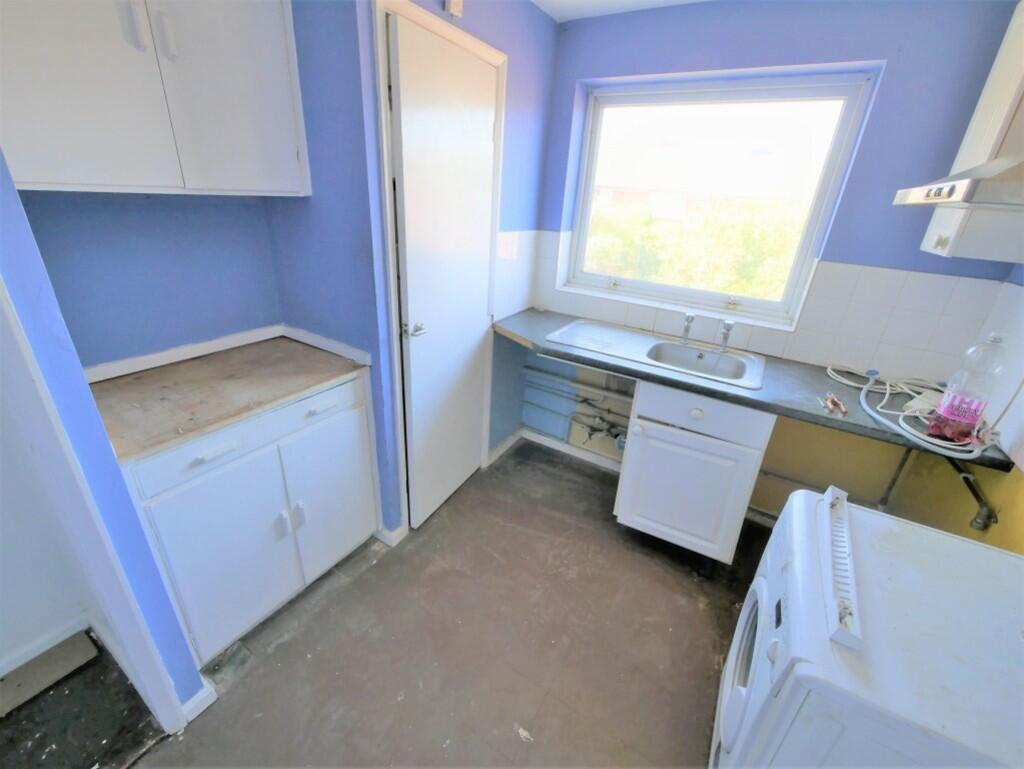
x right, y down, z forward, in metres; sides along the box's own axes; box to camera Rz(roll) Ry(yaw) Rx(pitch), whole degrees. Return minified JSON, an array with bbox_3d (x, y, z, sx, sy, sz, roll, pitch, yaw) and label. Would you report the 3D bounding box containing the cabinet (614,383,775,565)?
[{"bbox_3d":[0.866,0.288,1.953,0.500,0.725,0.565,17,27,26],"label":"cabinet"}]

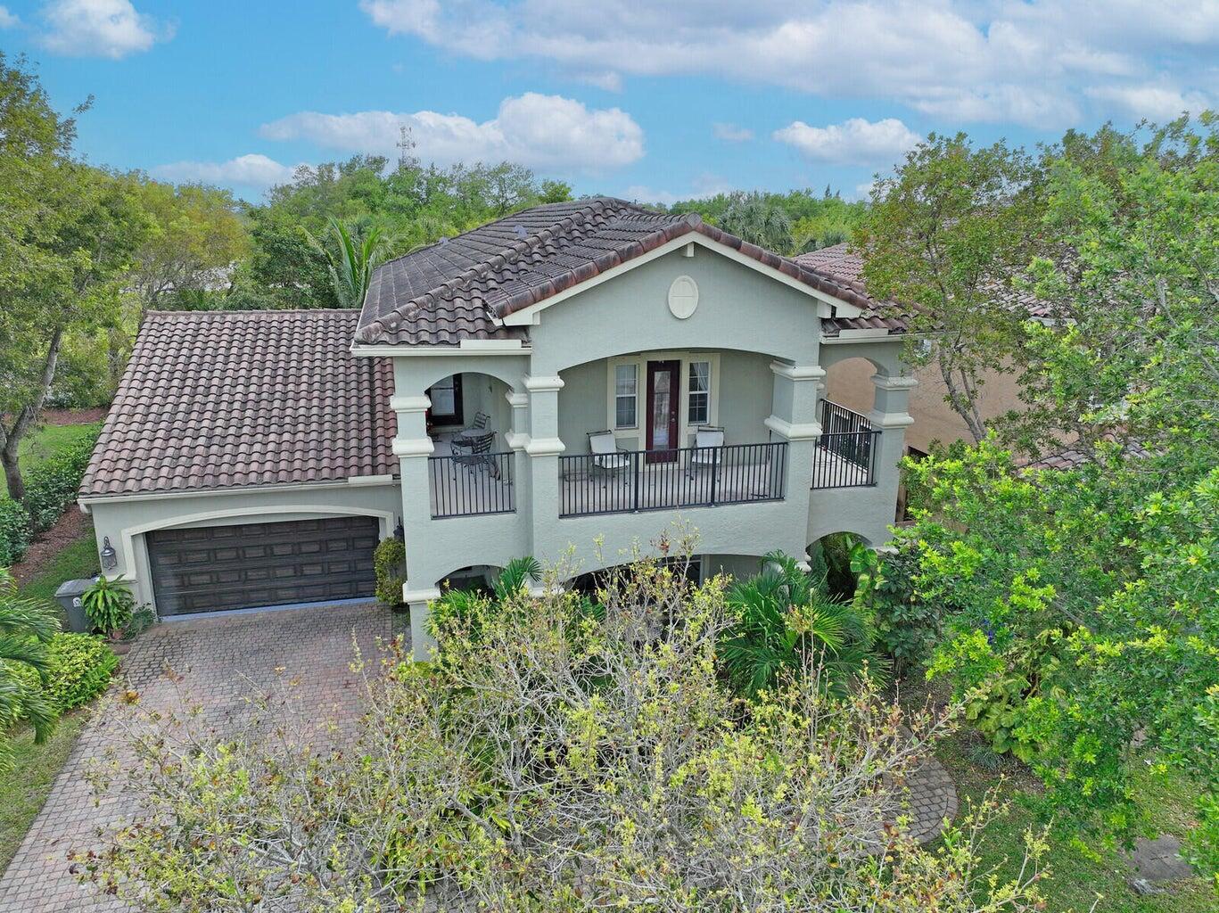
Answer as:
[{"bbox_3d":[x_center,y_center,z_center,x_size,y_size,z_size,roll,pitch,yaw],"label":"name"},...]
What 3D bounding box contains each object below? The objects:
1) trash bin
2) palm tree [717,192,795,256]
[{"bbox_3d":[-11.574,3.338,18.632,0.820,1.080,0.660,-4,16,-14],"label":"trash bin"},{"bbox_3d":[7.788,-9.560,48.114,4.300,10.500,4.300,-4,16,-14],"label":"palm tree"}]

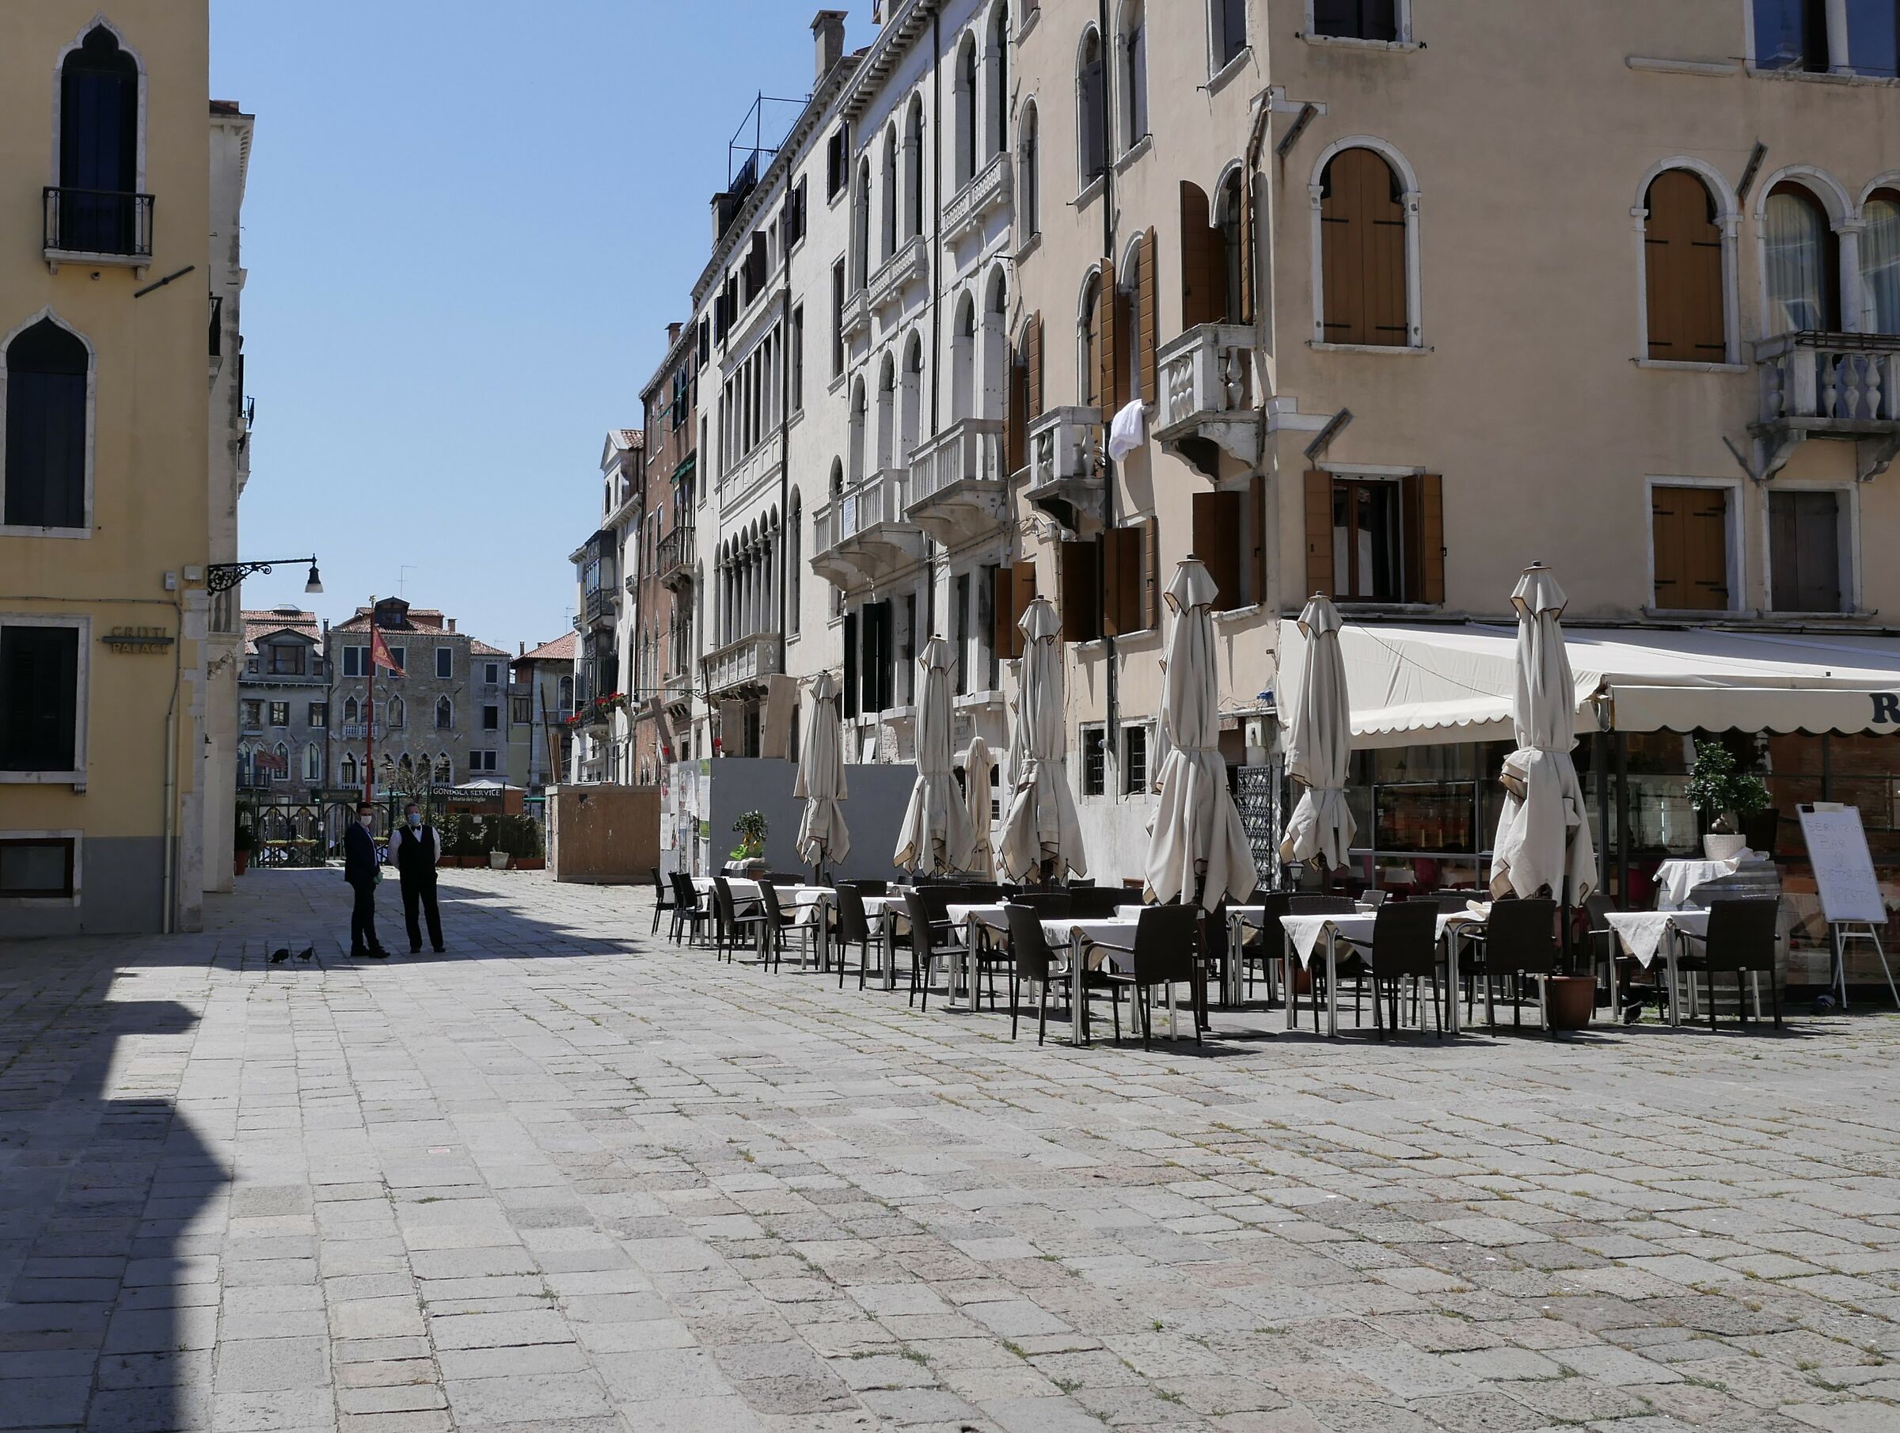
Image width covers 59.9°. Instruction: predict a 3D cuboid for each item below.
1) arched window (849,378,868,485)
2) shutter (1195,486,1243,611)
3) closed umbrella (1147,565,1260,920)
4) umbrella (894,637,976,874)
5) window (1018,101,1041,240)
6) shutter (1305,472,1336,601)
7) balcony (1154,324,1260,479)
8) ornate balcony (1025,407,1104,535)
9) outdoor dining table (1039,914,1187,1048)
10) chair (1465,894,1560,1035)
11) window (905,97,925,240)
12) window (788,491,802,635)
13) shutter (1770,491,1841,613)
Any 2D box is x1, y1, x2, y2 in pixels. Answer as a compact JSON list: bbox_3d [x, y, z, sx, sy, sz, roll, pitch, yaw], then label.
[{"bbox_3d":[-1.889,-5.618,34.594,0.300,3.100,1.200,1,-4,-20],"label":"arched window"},{"bbox_3d":[3.234,-2.001,19.858,0.580,1.450,0.060,0,-4,-7],"label":"shutter"},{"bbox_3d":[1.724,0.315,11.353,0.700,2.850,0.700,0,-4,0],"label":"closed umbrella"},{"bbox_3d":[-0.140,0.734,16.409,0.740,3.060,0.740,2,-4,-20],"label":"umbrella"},{"bbox_3d":[1.254,-8.231,24.911,0.250,2.120,0.875,1,-4,-19],"label":"window"},{"bbox_3d":[4.254,-2.073,18.950,0.360,1.505,0.050,1,-4,-9],"label":"shutter"},{"bbox_3d":[2.890,-3.479,18.651,0.720,1.540,1.166,1,-4,-19],"label":"balcony"},{"bbox_3d":[1.661,-3.486,23.690,0.740,1.577,1.265,1,-4,-20],"label":"ornate balcony"},{"bbox_3d":[1.051,1.778,11.079,0.800,0.760,0.740,1,-4,-12],"label":"outdoor dining table"},{"bbox_3d":[3.767,1.682,11.115,0.500,0.900,0.580,0,-4,-2],"label":"chair"},{"bbox_3d":[-0.646,-9.933,30.074,0.300,2.900,1.180,2,-4,-20],"label":"window"},{"bbox_3d":[-3.515,-3.536,37.536,0.300,3.350,1.200,2,-4,-20],"label":"window"},{"bbox_3d":[10.429,-2.009,20.121,0.900,1.437,0.060,1,-4,-9],"label":"shutter"}]

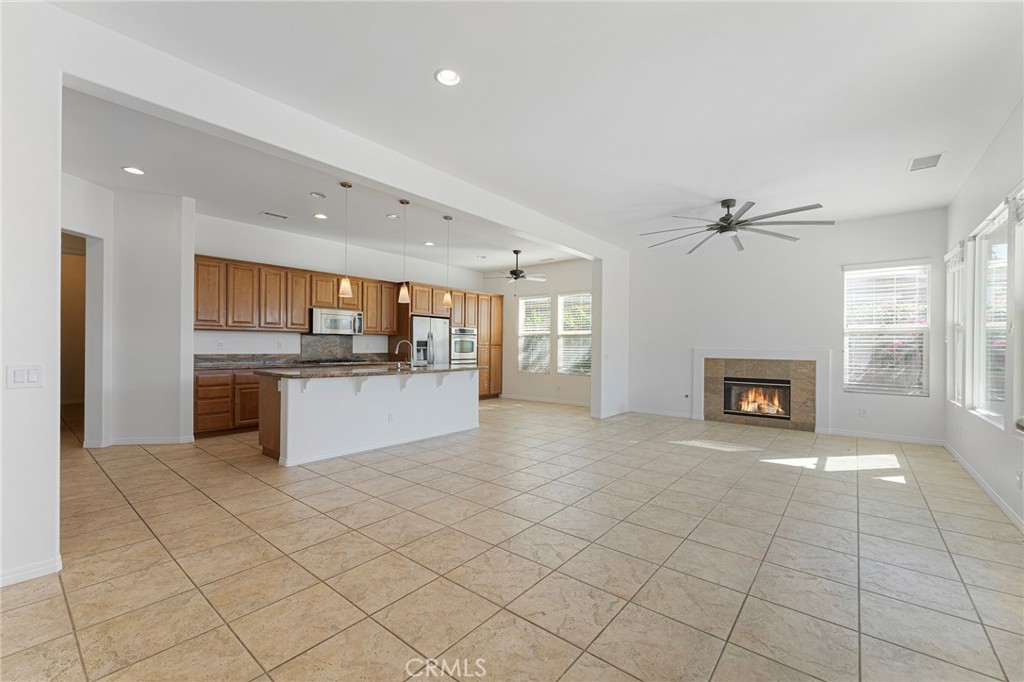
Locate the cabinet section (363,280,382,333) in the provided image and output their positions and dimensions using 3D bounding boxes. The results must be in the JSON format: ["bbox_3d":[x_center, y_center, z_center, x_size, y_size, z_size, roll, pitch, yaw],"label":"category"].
[{"bbox_3d":[-2.423,-0.555,6.657,0.330,0.864,0.342,0,-1,40],"label":"cabinet section"}]

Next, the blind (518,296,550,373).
[{"bbox_3d":[0.521,-0.119,8.855,0.891,1.668,0.070,-1,-1,41],"label":"blind"}]

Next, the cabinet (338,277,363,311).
[{"bbox_3d":[-2.914,-0.807,6.993,0.330,0.563,0.432,-1,-1,41],"label":"cabinet"}]

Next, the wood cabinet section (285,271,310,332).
[{"bbox_3d":[-3.170,-0.568,5.793,0.330,0.870,0.330,0,-1,40],"label":"wood cabinet section"}]

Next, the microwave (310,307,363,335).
[{"bbox_3d":[-2.997,-0.302,6.707,0.410,0.390,0.820,0,-1,41],"label":"microwave"}]

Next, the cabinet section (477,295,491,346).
[{"bbox_3d":[-0.752,-0.428,8.315,0.500,1.040,0.374,0,-1,40],"label":"cabinet section"}]

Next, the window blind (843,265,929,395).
[{"bbox_3d":[4.880,-0.121,5.220,0.808,1.633,0.070,-1,-1,41],"label":"window blind"}]

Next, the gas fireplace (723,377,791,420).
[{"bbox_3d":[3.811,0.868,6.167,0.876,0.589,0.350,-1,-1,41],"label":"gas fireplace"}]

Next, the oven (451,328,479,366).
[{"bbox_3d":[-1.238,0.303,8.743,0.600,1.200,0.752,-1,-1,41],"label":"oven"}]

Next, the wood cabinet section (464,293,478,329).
[{"bbox_3d":[-0.989,-0.613,8.043,0.500,0.681,0.371,0,-1,40],"label":"wood cabinet section"}]

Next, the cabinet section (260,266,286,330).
[{"bbox_3d":[-3.389,-0.572,5.539,0.330,0.872,0.341,0,-1,40],"label":"cabinet section"}]

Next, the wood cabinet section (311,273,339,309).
[{"bbox_3d":[-2.927,-0.746,6.075,0.330,0.505,0.404,0,-1,40],"label":"wood cabinet section"}]

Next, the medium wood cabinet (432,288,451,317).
[{"bbox_3d":[-1.635,-0.788,8.259,0.550,0.569,0.465,-1,-1,41],"label":"medium wood cabinet"}]

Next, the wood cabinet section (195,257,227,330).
[{"bbox_3d":[-3.850,-0.580,5.006,0.330,0.875,0.342,0,-1,40],"label":"wood cabinet section"}]

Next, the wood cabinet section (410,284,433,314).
[{"bbox_3d":[-1.771,-0.717,7.138,0.500,0.514,0.461,0,-1,40],"label":"wood cabinet section"}]

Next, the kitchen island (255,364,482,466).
[{"bbox_3d":[-1.586,0.820,5.121,1.060,0.920,2.700,0,-1,41],"label":"kitchen island"}]

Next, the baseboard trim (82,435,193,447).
[{"bbox_3d":[-4.473,1.207,4.807,1.077,0.090,0.030,1,-1,-17],"label":"baseboard trim"}]

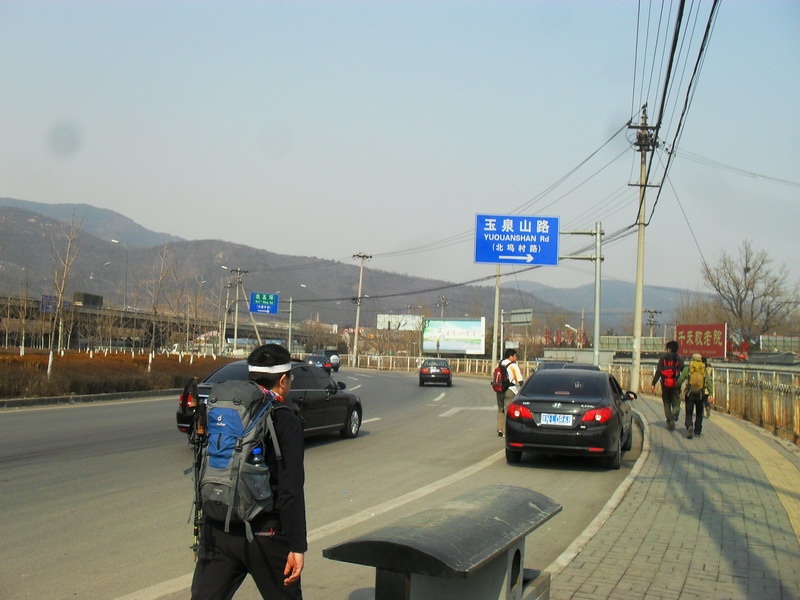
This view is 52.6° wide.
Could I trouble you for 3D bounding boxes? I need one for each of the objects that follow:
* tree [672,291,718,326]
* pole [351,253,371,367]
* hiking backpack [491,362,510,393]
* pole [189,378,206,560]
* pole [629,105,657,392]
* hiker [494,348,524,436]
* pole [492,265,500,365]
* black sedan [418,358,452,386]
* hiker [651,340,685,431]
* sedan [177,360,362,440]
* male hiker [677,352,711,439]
[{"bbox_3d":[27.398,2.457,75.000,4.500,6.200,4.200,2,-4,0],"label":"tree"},{"bbox_3d":[-3.614,0.869,74.000,1.600,10.300,0.400,4,-4,0],"label":"pole"},{"bbox_3d":[2.000,1.543,16.100,0.340,0.580,0.270,-2,-5,45],"label":"hiking backpack"},{"bbox_3d":[-0.851,0.712,3.400,0.080,0.760,0.070,-2,-5,25],"label":"pole"},{"bbox_3d":[9.046,-1.929,30.300,1.150,10.700,0.700,2,-4,10],"label":"pole"},{"bbox_3d":[2.213,1.870,16.350,0.500,1.740,0.520,5,-5,-42],"label":"hiker"},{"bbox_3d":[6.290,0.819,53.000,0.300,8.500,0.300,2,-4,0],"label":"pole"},{"bbox_3d":[1.970,3.920,44.000,1.690,1.420,4.400,2,-4,3],"label":"black sedan"},{"bbox_3d":[5.390,1.723,16.300,0.660,1.770,0.500,1,-4,14],"label":"hiker"},{"bbox_3d":[-2.150,1.920,15.000,1.790,1.460,4.750,1,-4,17],"label":"sedan"},{"bbox_3d":[5.588,1.828,15.400,0.620,1.620,0.500,1,-4,14],"label":"male hiker"}]

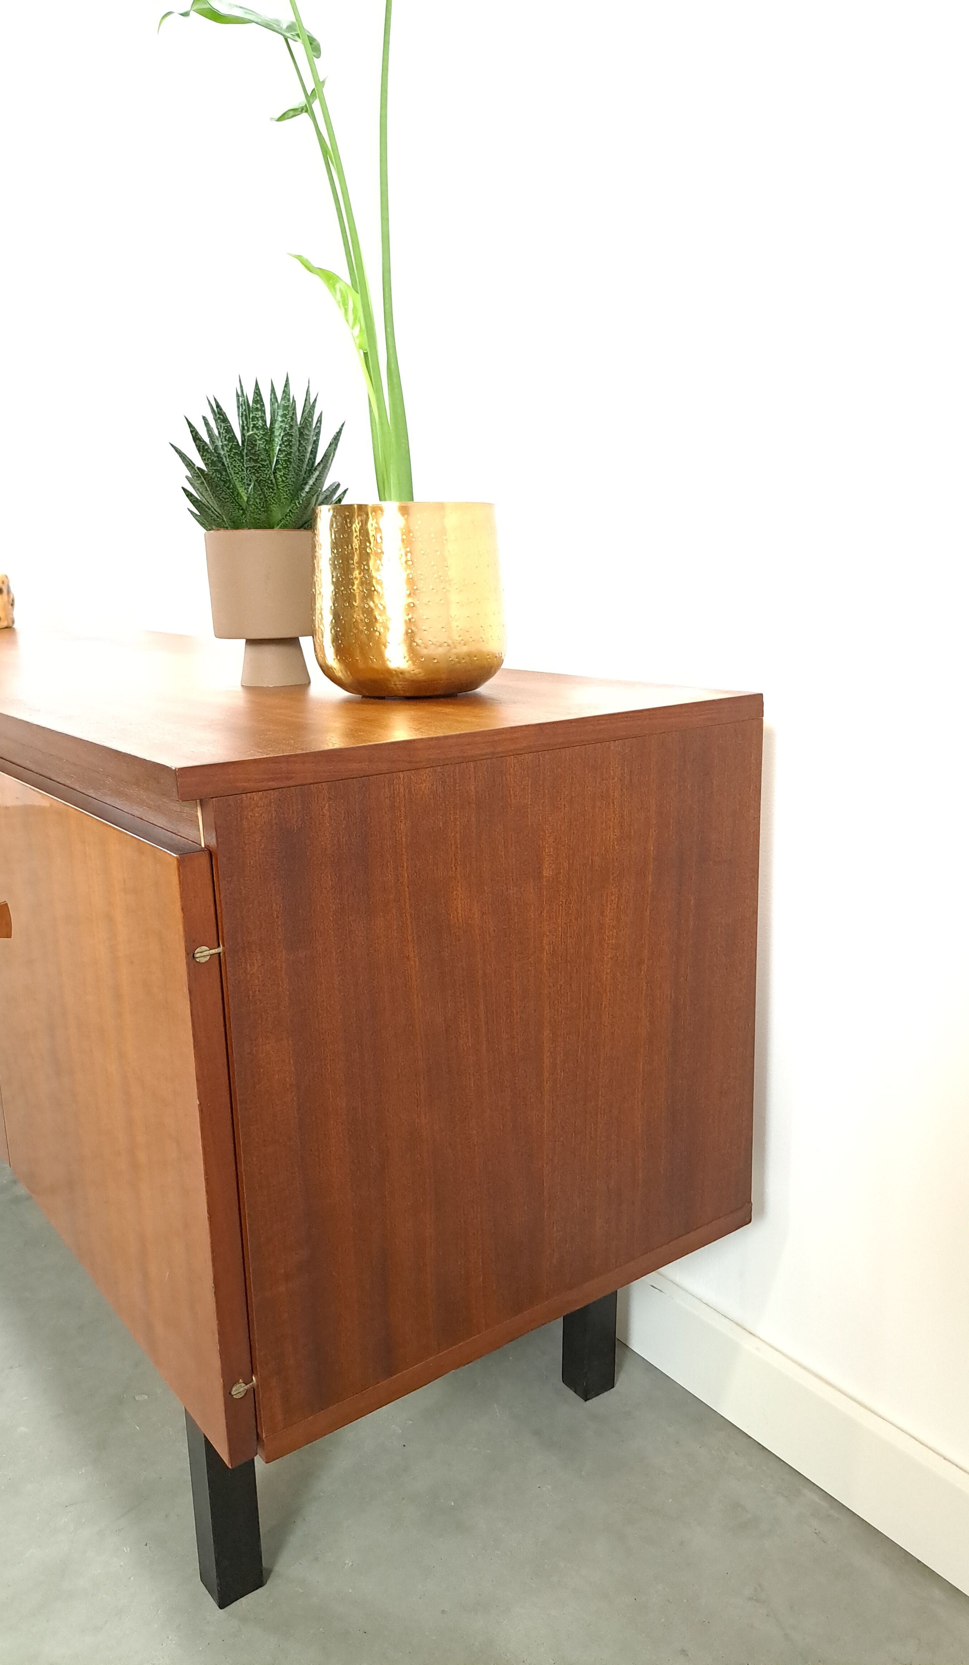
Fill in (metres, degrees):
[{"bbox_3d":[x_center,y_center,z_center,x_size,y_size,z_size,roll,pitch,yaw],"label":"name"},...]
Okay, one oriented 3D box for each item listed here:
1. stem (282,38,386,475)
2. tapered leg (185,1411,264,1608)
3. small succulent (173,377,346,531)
[{"bbox_3d":[-0.110,-0.423,0.863,0.061,0.311,0.060,-2,13,-3],"label":"stem"},{"bbox_3d":[-0.193,0.468,0.855,0.035,0.216,0.034,-11,16,-36],"label":"tapered leg"},{"bbox_3d":[-0.190,-0.319,0.978,0.148,0.132,0.148,-4,13,-10],"label":"small succulent"}]

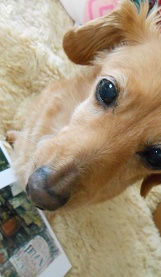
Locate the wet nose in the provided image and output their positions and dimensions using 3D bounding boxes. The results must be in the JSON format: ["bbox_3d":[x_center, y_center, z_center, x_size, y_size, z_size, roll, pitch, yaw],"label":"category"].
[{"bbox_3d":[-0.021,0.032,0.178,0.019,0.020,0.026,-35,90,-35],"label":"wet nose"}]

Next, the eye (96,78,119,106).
[{"bbox_3d":[0.020,-0.034,0.205,0.015,0.012,0.019,-31,83,11],"label":"eye"}]

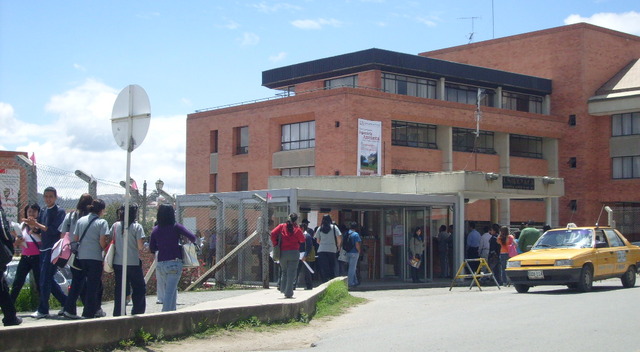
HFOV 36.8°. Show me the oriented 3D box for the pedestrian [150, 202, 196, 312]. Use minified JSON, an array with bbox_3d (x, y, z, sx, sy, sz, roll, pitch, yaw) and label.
[{"bbox_3d":[-2.155,1.209,14.000,0.600,1.596,0.360,0,-4,0],"label":"pedestrian"}]

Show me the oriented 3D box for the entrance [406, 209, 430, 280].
[{"bbox_3d":[2.793,1.971,27.400,1.050,2.106,0.150,3,-5,-40],"label":"entrance"}]

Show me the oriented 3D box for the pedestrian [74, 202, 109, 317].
[{"bbox_3d":[-3.064,1.119,12.950,0.500,1.614,0.360,0,-4,7],"label":"pedestrian"}]

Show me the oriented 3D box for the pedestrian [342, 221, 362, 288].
[{"bbox_3d":[0.858,2.039,25.000,0.500,1.669,0.360,-3,-5,37],"label":"pedestrian"}]

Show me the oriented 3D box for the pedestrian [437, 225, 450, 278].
[{"bbox_3d":[3.892,2.389,30.300,0.500,1.658,0.320,-3,-5,37],"label":"pedestrian"}]

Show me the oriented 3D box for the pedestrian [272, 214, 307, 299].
[{"bbox_3d":[-0.593,1.500,18.100,0.560,1.606,0.400,0,-4,6],"label":"pedestrian"}]

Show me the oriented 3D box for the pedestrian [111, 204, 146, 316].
[{"bbox_3d":[-2.689,1.178,13.500,0.500,1.604,0.330,0,-4,1],"label":"pedestrian"}]

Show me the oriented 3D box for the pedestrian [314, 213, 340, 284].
[{"bbox_3d":[0.173,1.625,20.800,0.530,1.575,0.320,0,-4,-3],"label":"pedestrian"}]

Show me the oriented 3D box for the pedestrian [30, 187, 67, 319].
[{"bbox_3d":[-3.636,1.030,12.900,0.500,1.759,0.420,-2,-5,34],"label":"pedestrian"}]

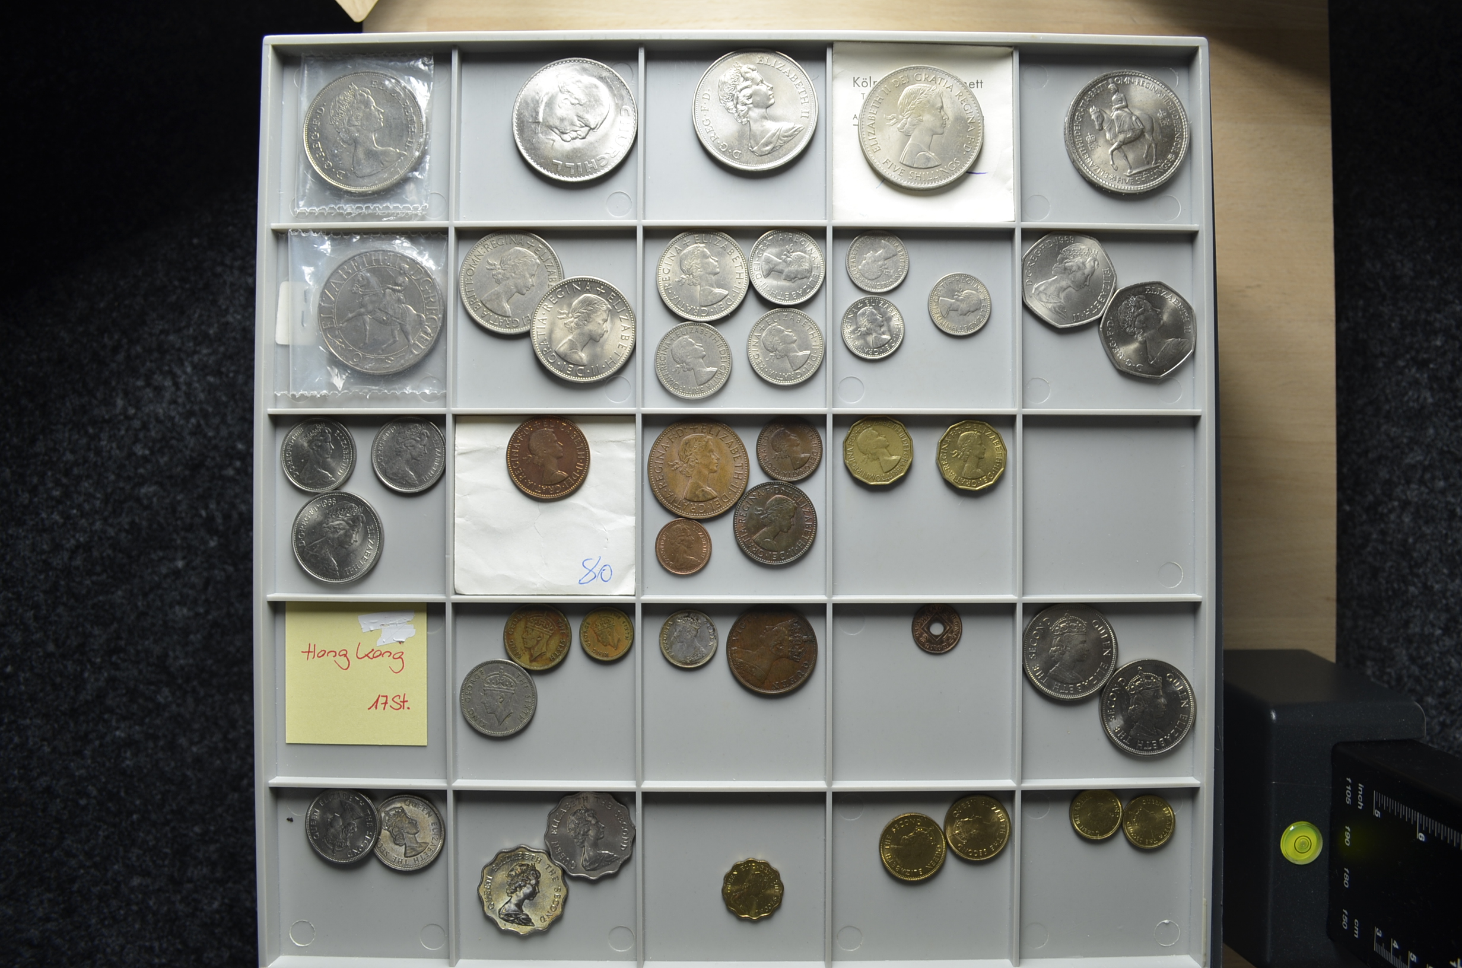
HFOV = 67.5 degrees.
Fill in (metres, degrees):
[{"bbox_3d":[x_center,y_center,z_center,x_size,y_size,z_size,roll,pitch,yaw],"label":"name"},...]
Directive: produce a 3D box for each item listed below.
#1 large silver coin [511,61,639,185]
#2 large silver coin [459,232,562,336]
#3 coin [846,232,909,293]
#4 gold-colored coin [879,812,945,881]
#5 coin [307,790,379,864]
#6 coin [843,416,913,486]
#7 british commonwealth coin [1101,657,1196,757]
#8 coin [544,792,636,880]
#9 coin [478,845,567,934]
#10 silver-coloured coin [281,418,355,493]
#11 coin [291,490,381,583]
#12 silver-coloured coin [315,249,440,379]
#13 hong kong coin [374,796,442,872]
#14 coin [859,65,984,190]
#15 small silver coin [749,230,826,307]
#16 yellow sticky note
[{"bbox_3d":[-0.048,-0.113,0.341,0.039,0.003,0.039,0,90,0],"label":"large silver coin"},{"bbox_3d":[-0.068,-0.062,0.340,0.032,0.002,0.032,0,89,0],"label":"large silver coin"},{"bbox_3d":[0.045,-0.069,0.339,0.019,0.001,0.019,0,90,0],"label":"coin"},{"bbox_3d":[0.056,0.113,0.341,0.021,0.002,0.021,0,90,0],"label":"gold-colored coin"},{"bbox_3d":[-0.120,0.106,0.337,0.024,0.002,0.024,0,90,0],"label":"coin"},{"bbox_3d":[0.046,-0.010,0.339,0.022,0.002,0.022,0,89,0],"label":"coin"},{"bbox_3d":[0.129,0.069,0.338,0.030,0.002,0.030,0,89,0],"label":"british commonwealth coin"},{"bbox_3d":[-0.044,0.109,0.341,0.028,0.002,0.028,0,90,0],"label":"coin"},{"bbox_3d":[-0.064,0.125,0.337,0.028,0.002,0.028,0,90,0],"label":"coin"},{"bbox_3d":[-0.128,-0.009,0.339,0.024,0.002,0.024,0,89,0],"label":"silver-coloured coin"},{"bbox_3d":[-0.122,0.017,0.339,0.029,0.002,0.029,0,89,0],"label":"coin"},{"bbox_3d":[-0.109,-0.053,0.339,0.039,0.003,0.039,0,89,0],"label":"silver-coloured coin"},{"bbox_3d":[-0.099,0.108,0.338,0.024,0.002,0.024,0,90,0],"label":"hong kong coin"},{"bbox_3d":[0.059,-0.110,0.340,0.039,0.003,0.039,0,90,0],"label":"coin"},{"bbox_3d":[0.018,-0.067,0.341,0.024,0.002,0.024,0,90,0],"label":"small silver coin"},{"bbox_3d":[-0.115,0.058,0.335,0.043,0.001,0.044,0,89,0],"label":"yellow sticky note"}]

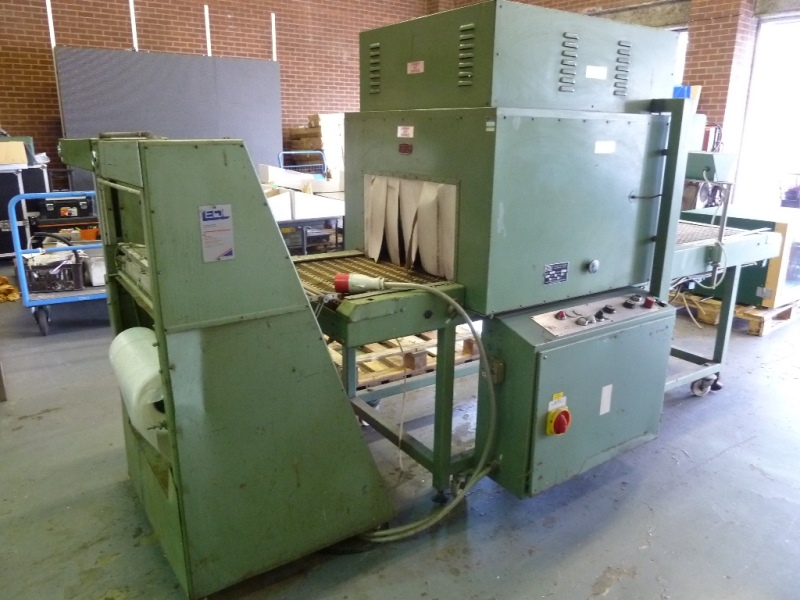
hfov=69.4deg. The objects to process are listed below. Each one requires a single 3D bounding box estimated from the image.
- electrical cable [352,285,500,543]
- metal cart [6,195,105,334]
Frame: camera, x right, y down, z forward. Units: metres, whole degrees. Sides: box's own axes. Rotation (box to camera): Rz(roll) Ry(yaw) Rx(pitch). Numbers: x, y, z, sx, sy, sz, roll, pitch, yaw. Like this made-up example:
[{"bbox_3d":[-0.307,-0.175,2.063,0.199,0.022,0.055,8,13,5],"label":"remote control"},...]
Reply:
[{"bbox_3d":[0.093,0.403,2.158,0.620,0.940,0.240,-10,19,-32],"label":"electrical cable"},{"bbox_3d":[-2.574,-0.379,4.575,0.720,1.040,1.020,-8,18,-29],"label":"metal cart"}]

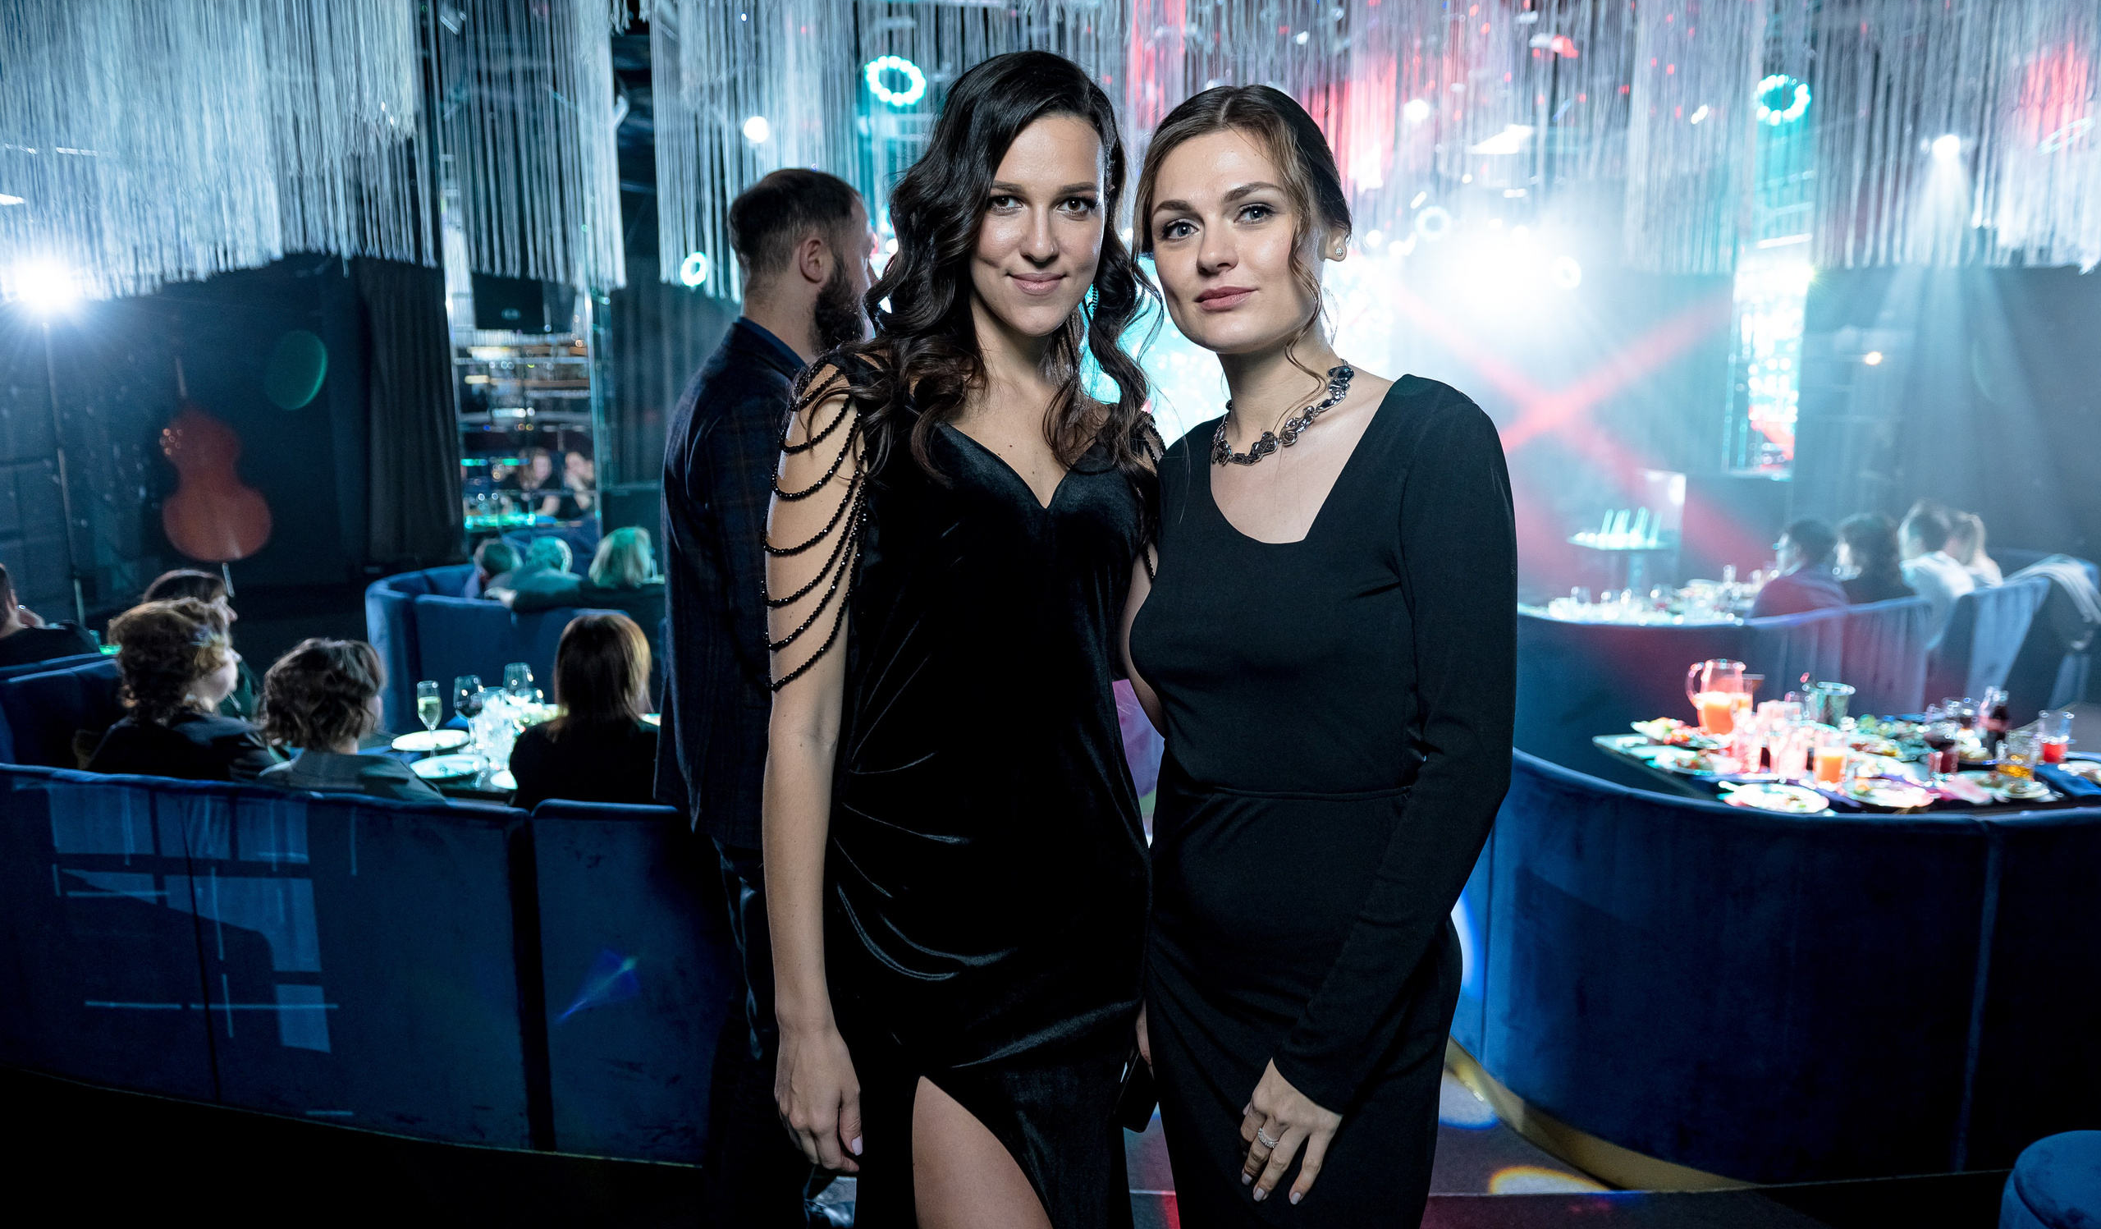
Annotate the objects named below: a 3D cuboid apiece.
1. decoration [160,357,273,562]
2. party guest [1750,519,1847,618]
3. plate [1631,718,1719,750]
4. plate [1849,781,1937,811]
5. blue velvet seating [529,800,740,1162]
[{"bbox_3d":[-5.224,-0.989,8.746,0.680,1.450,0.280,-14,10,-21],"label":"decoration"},{"bbox_3d":[2.882,0.205,5.706,0.520,1.200,0.750,-8,11,-38],"label":"party guest"},{"bbox_3d":[1.718,0.332,3.851,0.230,0.040,0.230,0,9,0],"label":"plate"},{"bbox_3d":[1.963,0.428,3.261,0.210,0.030,0.210,0,9,0],"label":"plate"},{"bbox_3d":[-0.763,0.796,3.264,0.660,0.880,0.600,1,9,7],"label":"blue velvet seating"}]

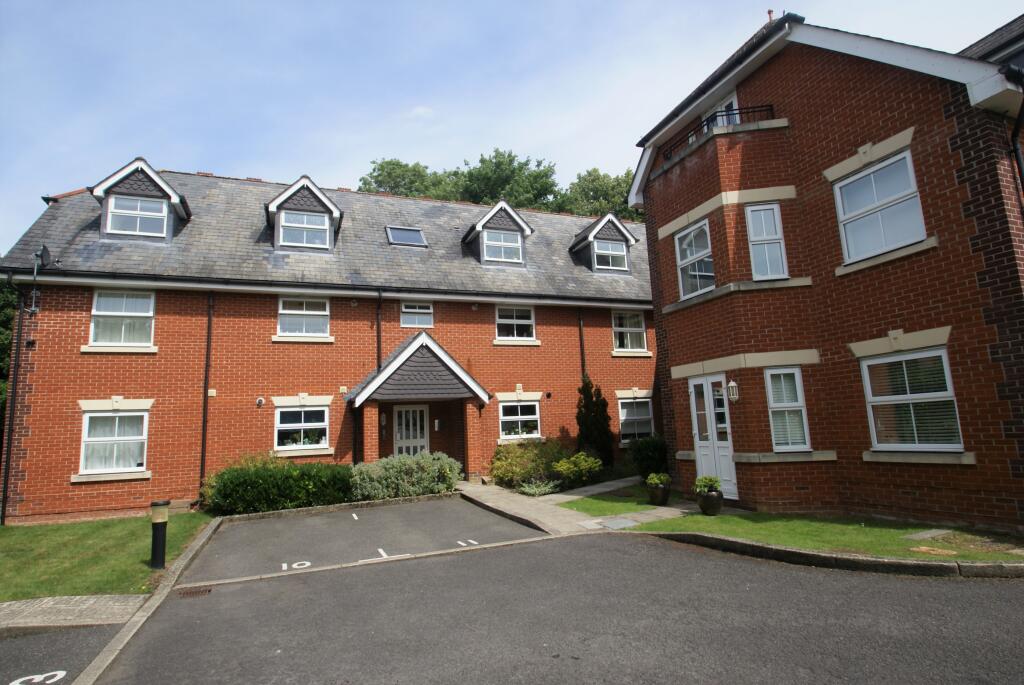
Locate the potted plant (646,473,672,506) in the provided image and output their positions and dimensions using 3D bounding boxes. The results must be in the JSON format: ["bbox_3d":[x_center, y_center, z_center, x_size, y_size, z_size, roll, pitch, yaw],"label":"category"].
[{"bbox_3d":[2.558,2.542,7.911,0.410,0.522,0.410,-4,-8,17],"label":"potted plant"}]

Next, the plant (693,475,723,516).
[{"bbox_3d":[3.071,2.383,7.135,0.426,0.584,0.426,-5,-9,22],"label":"plant"}]

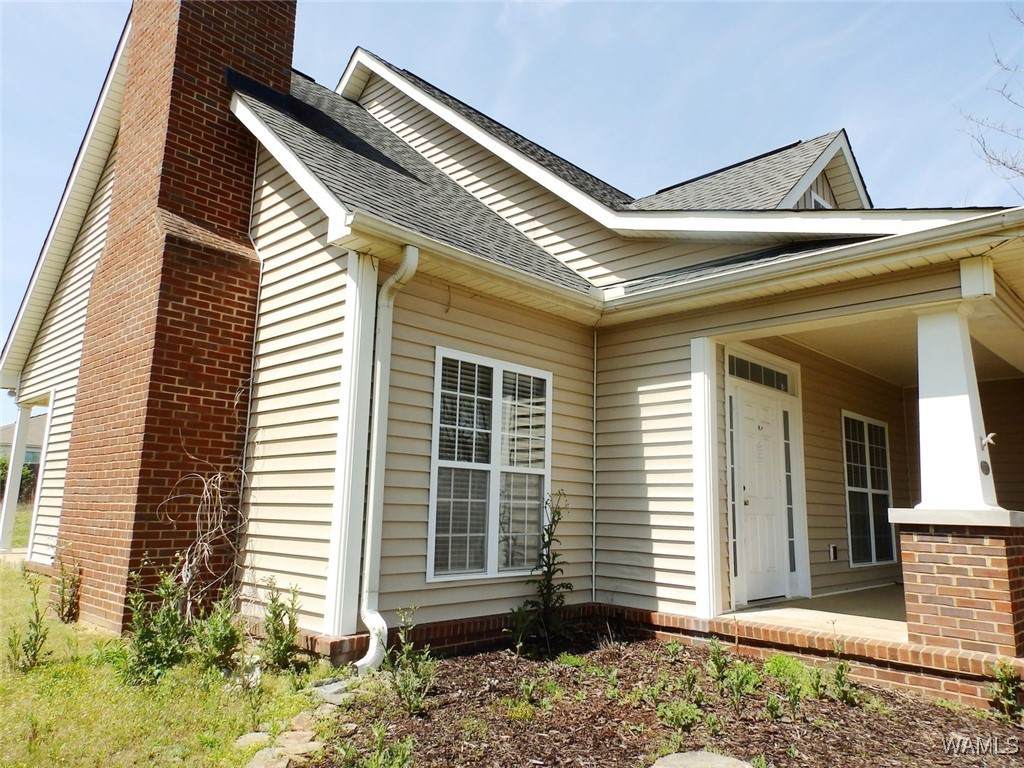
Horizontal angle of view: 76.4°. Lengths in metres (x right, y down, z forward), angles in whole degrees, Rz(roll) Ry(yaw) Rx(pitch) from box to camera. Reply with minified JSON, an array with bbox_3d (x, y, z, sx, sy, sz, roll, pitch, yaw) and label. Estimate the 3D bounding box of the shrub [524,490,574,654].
[{"bbox_3d":[0.328,1.614,5.683,0.447,1.347,0.433,1,-11,0],"label":"shrub"}]

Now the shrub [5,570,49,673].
[{"bbox_3d":[-3.094,1.518,4.178,0.245,0.588,0.238,1,-11,0],"label":"shrub"}]

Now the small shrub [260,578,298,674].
[{"bbox_3d":[-1.556,1.599,4.361,0.260,0.562,0.252,1,-11,0],"label":"small shrub"}]

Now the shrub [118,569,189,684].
[{"bbox_3d":[-2.218,1.491,4.056,0.394,0.648,0.382,1,-11,0],"label":"shrub"}]

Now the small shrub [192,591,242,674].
[{"bbox_3d":[-1.911,1.607,4.244,0.307,0.490,0.297,1,-11,0],"label":"small shrub"}]

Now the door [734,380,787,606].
[{"bbox_3d":[2.519,1.086,6.552,0.060,2.050,0.930,-9,-14,42],"label":"door"}]

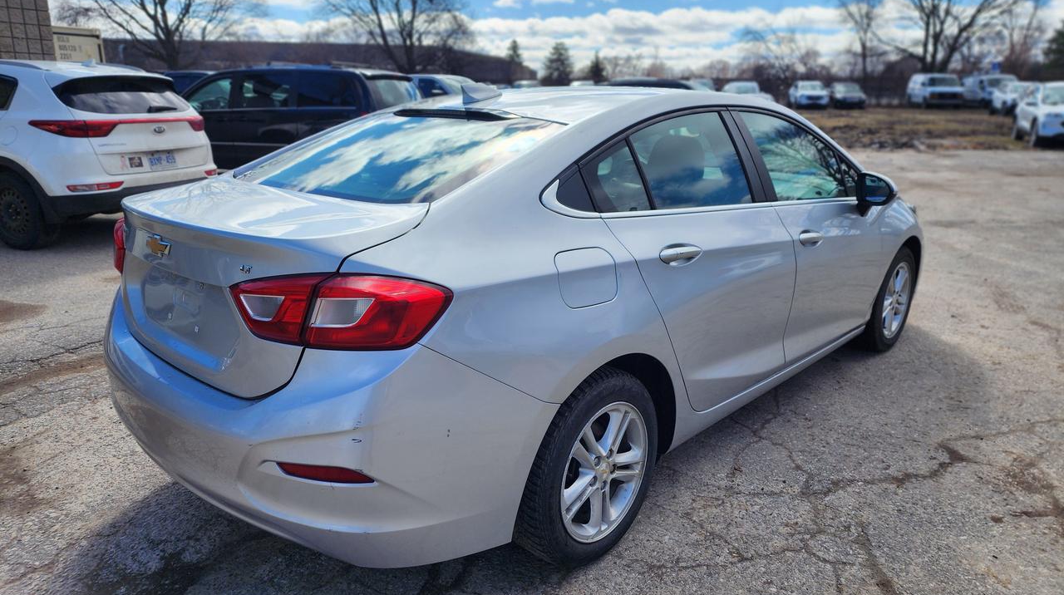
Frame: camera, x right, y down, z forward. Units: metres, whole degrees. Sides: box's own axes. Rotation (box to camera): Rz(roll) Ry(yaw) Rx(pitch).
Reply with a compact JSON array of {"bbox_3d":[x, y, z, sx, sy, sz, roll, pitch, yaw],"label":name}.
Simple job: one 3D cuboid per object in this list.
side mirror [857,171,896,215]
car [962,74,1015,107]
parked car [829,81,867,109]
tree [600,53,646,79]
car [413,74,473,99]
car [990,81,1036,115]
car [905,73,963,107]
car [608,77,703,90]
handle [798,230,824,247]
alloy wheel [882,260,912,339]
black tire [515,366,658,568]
[{"bbox_3d":[1.565,-0.476,3.209,0.190,0.175,0.130,16,22,41],"label":"side mirror"},{"bbox_3d":[32.305,-14.499,49.671,2.050,2.100,5.500,7,17,19],"label":"car"},{"bbox_3d":[20.770,-13.250,46.361,1.820,1.530,4.500,5,17,13],"label":"parked car"},{"bbox_3d":[13.868,-34.225,108.931,6.800,5.600,6.500,1,16,0],"label":"tree"},{"bbox_3d":[-2.172,-4.514,17.299,4.700,1.730,1.880,14,21,38],"label":"car"},{"bbox_3d":[25.808,-10.630,37.815,1.850,1.650,4.500,8,18,23],"label":"car"},{"bbox_3d":[24.235,-12.521,42.767,2.000,2.000,5.500,6,17,17],"label":"car"},{"bbox_3d":[4.045,-6.466,23.814,4.700,1.720,1.850,3,17,10],"label":"car"},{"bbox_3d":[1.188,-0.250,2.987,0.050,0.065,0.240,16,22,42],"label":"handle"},{"bbox_3d":[2.061,0.001,4.133,0.160,0.445,0.445,16,22,42],"label":"alloy wheel"},{"bbox_3d":[0.164,0.523,2.275,0.210,0.630,0.635,16,22,41],"label":"black tire"}]

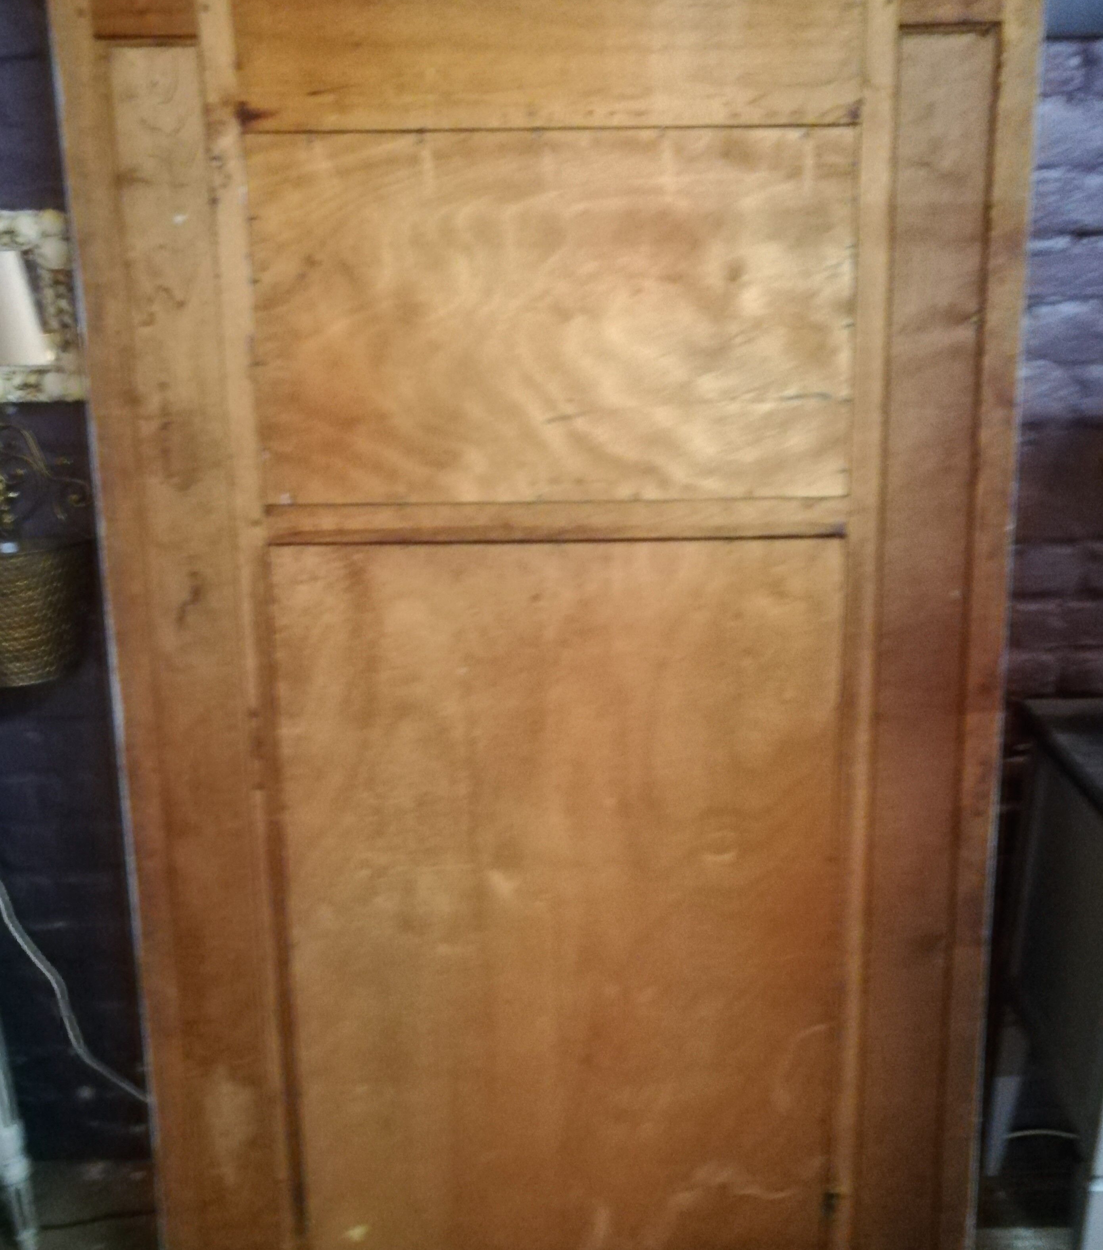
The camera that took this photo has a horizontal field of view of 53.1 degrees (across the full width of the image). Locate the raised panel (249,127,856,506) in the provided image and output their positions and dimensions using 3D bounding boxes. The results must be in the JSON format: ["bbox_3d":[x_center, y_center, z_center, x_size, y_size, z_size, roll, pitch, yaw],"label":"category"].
[{"bbox_3d":[0.004,-0.364,1.324,0.708,0.428,0.020,-1,10,0],"label":"raised panel"}]

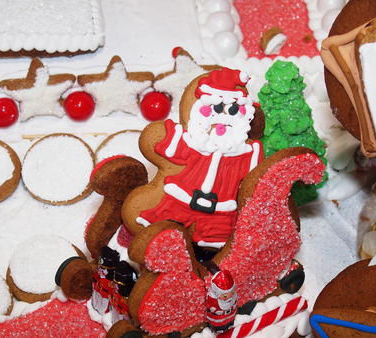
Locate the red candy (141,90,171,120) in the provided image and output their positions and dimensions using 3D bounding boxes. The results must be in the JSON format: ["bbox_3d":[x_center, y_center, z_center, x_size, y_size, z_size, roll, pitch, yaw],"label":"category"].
[{"bbox_3d":[-0.025,-0.049,0.868,0.024,0.024,0.024,0,46,0],"label":"red candy"}]

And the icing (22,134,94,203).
[{"bbox_3d":[-0.097,0.000,0.835,0.054,0.009,0.054,0,76,0],"label":"icing"}]

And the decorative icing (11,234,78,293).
[{"bbox_3d":[-0.100,0.069,0.778,0.055,0.010,0.055,0,46,0],"label":"decorative icing"}]

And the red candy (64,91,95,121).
[{"bbox_3d":[-0.085,-0.049,0.868,0.024,0.024,0.024,0,46,0],"label":"red candy"}]

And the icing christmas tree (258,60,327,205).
[{"bbox_3d":[0.072,-0.028,0.795,0.054,0.113,0.054,-7,46,7],"label":"icing christmas tree"}]

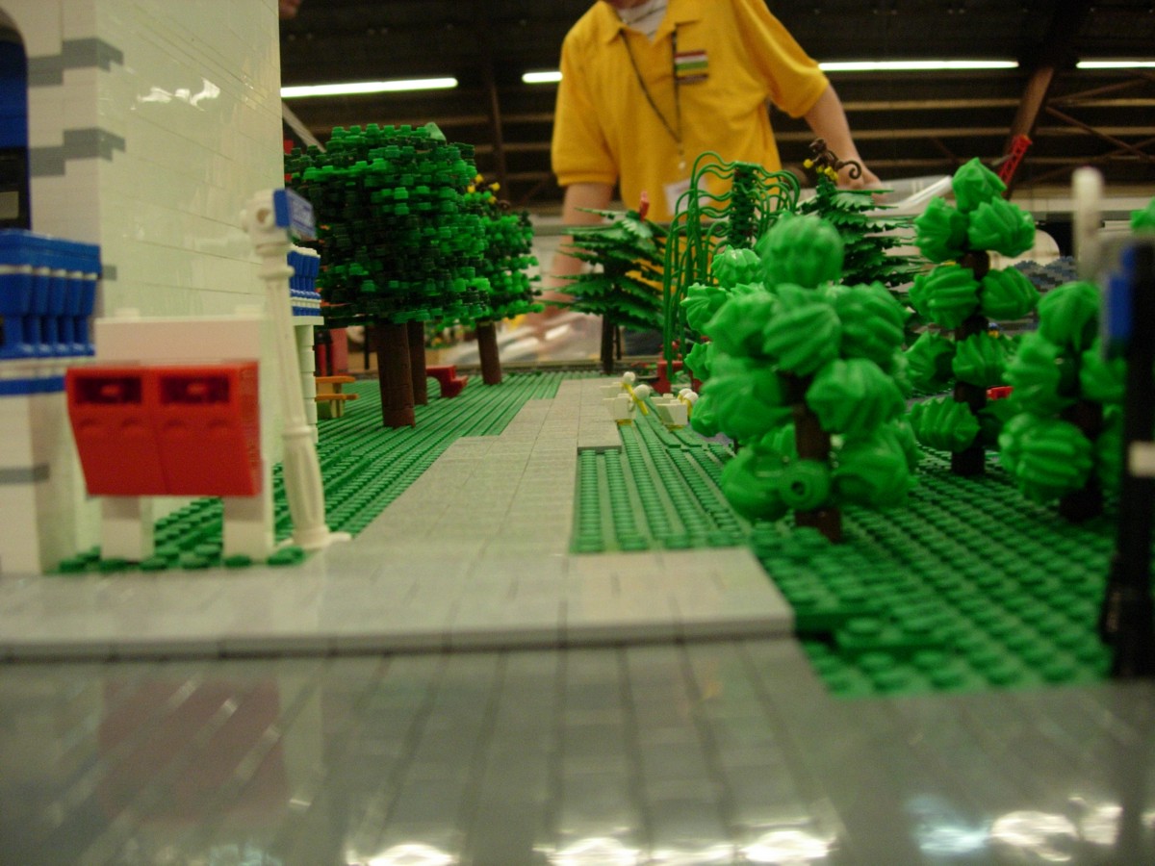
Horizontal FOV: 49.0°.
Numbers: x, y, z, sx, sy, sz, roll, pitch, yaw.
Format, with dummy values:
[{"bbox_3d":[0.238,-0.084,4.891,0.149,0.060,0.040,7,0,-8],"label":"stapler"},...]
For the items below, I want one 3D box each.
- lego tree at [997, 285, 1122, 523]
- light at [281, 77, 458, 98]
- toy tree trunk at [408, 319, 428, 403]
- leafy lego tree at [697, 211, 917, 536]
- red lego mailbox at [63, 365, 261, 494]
[{"bbox_3d":[0.114,-0.007,0.288,0.037,0.054,0.037,-2,5,1],"label":"lego tree"},{"bbox_3d":[-4.526,-6.813,25.000,4.356,0.120,0.160,-2,5,4],"label":"light"},{"bbox_3d":[-0.105,-0.045,0.810,0.016,0.056,0.016,-2,5,1],"label":"toy tree trunk"},{"bbox_3d":[0.049,-0.011,0.270,0.043,0.069,0.043,-2,5,1],"label":"leafy lego tree"},{"bbox_3d":[-0.078,0.000,0.240,0.032,0.026,0.011,-2,5,1],"label":"red lego mailbox"}]

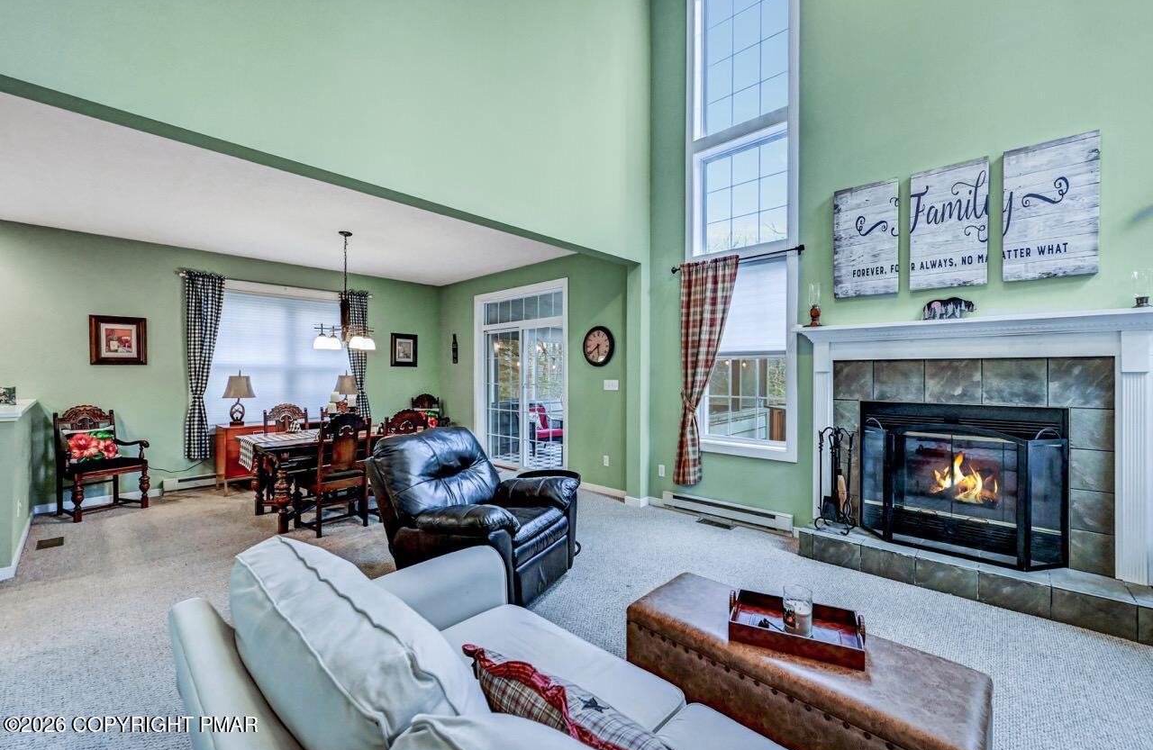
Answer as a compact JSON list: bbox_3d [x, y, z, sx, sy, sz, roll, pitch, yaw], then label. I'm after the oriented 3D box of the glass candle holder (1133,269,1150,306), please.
[{"bbox_3d":[3.080,-0.473,2.441,0.063,0.205,0.063,0,1,42],"label":"glass candle holder"}]

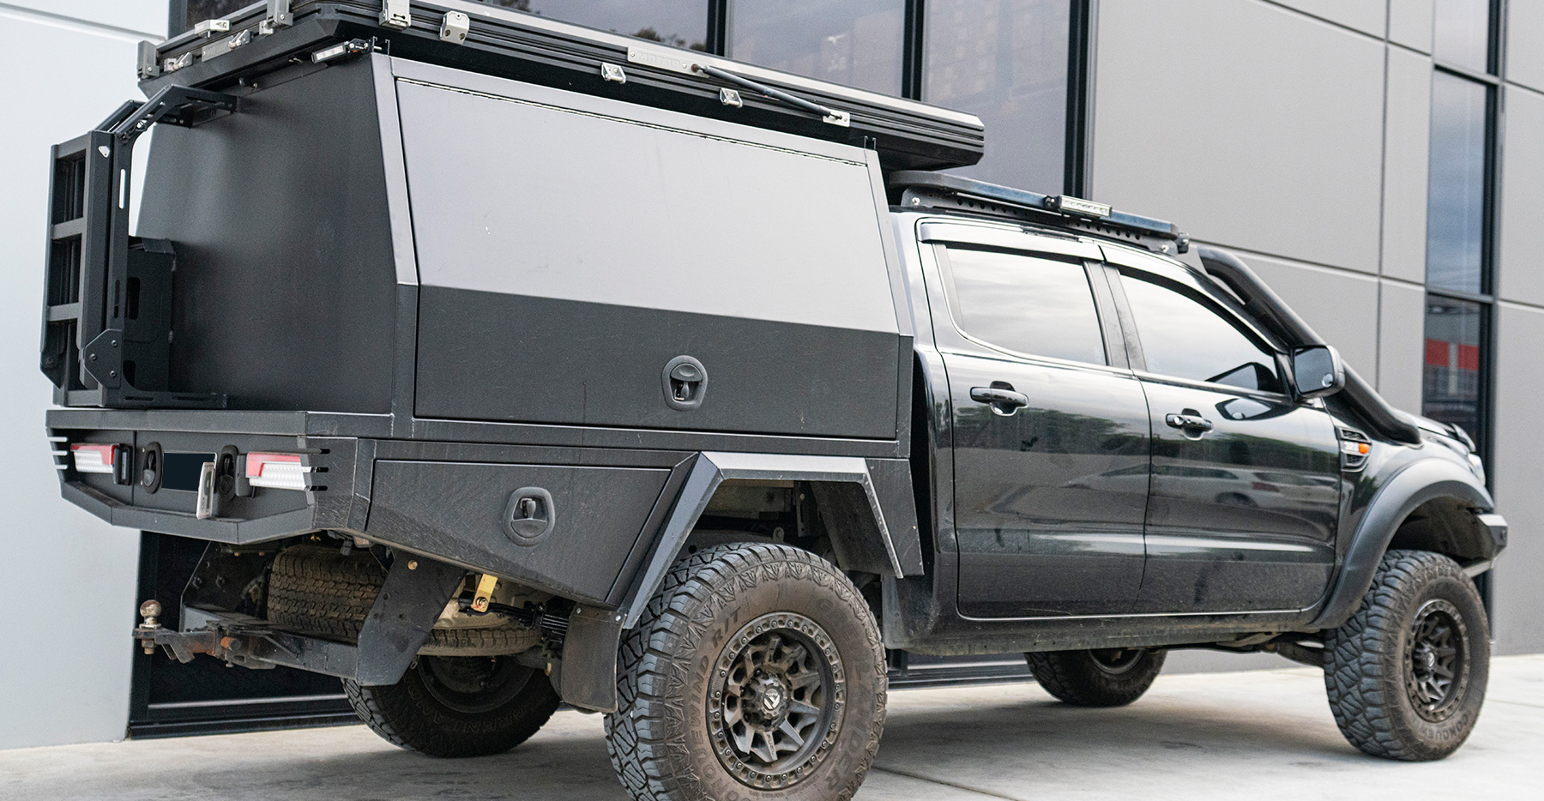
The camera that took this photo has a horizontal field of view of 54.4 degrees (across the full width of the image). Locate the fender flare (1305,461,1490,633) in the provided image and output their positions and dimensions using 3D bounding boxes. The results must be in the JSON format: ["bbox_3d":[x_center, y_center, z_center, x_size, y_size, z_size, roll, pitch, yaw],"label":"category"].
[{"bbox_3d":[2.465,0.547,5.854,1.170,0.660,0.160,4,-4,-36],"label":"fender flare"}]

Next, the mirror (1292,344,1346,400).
[{"bbox_3d":[1.979,-0.103,5.455,0.110,0.190,0.180,4,-4,-36],"label":"mirror"}]

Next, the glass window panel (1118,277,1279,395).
[{"bbox_3d":[1.563,-0.240,5.413,0.790,0.380,0.050,4,-22,-36],"label":"glass window panel"}]

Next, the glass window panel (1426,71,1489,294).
[{"bbox_3d":[4.947,-1.556,10.877,0.830,1.620,0.060,4,-4,-36],"label":"glass window panel"}]

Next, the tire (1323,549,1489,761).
[{"bbox_3d":[2.550,1.015,6.030,0.820,0.810,0.280,4,-4,-36],"label":"tire"}]

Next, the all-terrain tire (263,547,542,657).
[{"bbox_3d":[-1.074,0.584,4.410,0.780,0.260,0.780,4,-4,-36],"label":"all-terrain tire"}]

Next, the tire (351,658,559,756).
[{"bbox_3d":[-1.148,0.904,5.530,0.820,0.810,0.280,4,-4,-36],"label":"tire"}]

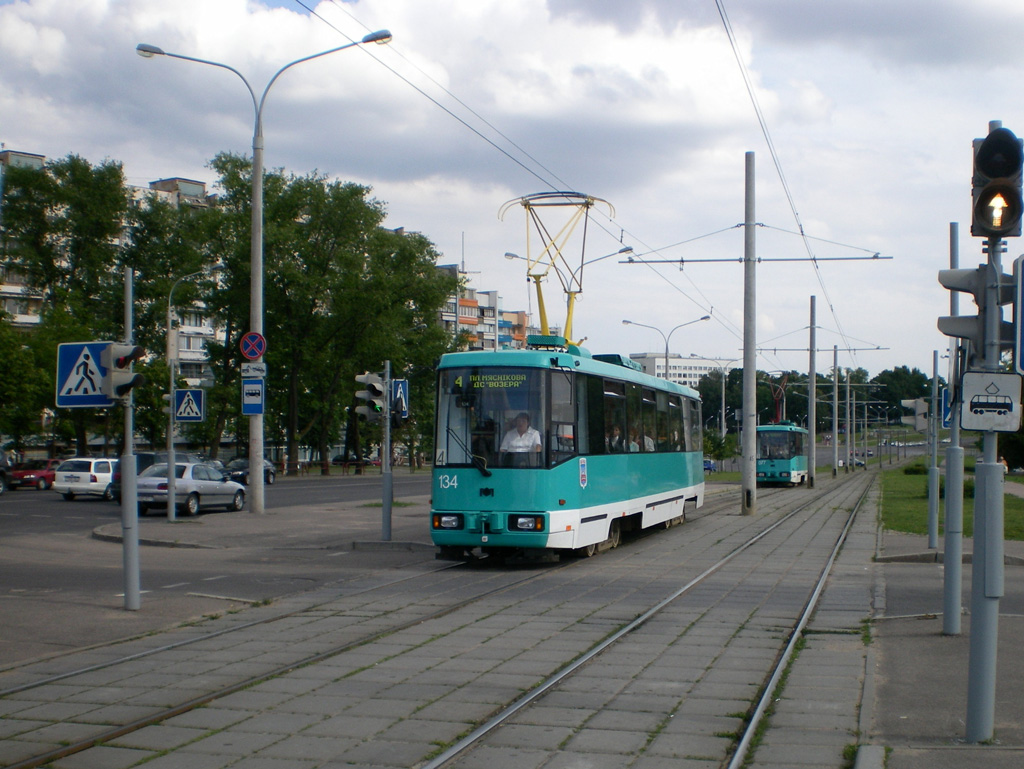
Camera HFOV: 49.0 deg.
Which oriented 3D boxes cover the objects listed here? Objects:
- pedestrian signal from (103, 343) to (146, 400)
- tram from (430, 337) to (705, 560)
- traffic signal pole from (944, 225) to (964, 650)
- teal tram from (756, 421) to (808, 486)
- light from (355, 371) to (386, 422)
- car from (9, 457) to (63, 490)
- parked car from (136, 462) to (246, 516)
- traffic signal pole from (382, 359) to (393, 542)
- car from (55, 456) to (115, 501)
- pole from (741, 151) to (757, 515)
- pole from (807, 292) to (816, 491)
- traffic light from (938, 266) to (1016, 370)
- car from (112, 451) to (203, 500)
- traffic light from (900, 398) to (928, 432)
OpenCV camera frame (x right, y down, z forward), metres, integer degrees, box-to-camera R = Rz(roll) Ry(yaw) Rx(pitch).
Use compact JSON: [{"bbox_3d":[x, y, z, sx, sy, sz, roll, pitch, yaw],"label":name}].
[{"bbox_3d":[-4.353,-0.151,12.600,0.380,0.600,0.280,0,-1,18],"label":"pedestrian signal"},{"bbox_3d":[1.950,1.330,23.330,2.500,3.550,14.600,-1,-3,18],"label":"tram"},{"bbox_3d":[3.937,0.379,10.020,0.170,3.668,0.170,0,-2,18],"label":"traffic signal pole"},{"bbox_3d":[15.134,3.906,62.281,2.500,3.250,14.700,-1,-4,18],"label":"teal tram"},{"bbox_3d":[-2.605,0.230,20.700,0.480,0.900,0.290,-1,-2,18],"label":"light"},{"bbox_3d":[-22.500,4.300,53.900,1.690,1.390,4.200,0,-3,11],"label":"car"},{"bbox_3d":[-9.500,3.050,33.100,1.780,1.450,4.750,0,-3,14],"label":"parked car"},{"bbox_3d":[-2.328,1.240,21.064,0.170,3.385,0.170,-1,-2,18],"label":"traffic signal pole"},{"bbox_3d":[-14.650,3.430,40.700,1.720,1.430,4.400,0,-3,12],"label":"car"},{"bbox_3d":[6.433,-1.435,30.386,0.370,9.806,0.370,0,-2,18],"label":"pole"},{"bbox_3d":[15.800,0.420,59.200,0.380,10.100,0.380,0,-1,0],"label":"pole"},{"bbox_3d":[2.826,-0.420,6.850,0.450,0.590,0.270,-1,-2,18],"label":"traffic light"},{"bbox_3d":[-11.950,3.280,39.500,1.800,1.710,4.600,0,-3,14],"label":"car"},{"bbox_3d":[7.015,0.540,19.600,0.480,0.600,0.280,-1,-2,18],"label":"traffic light"}]

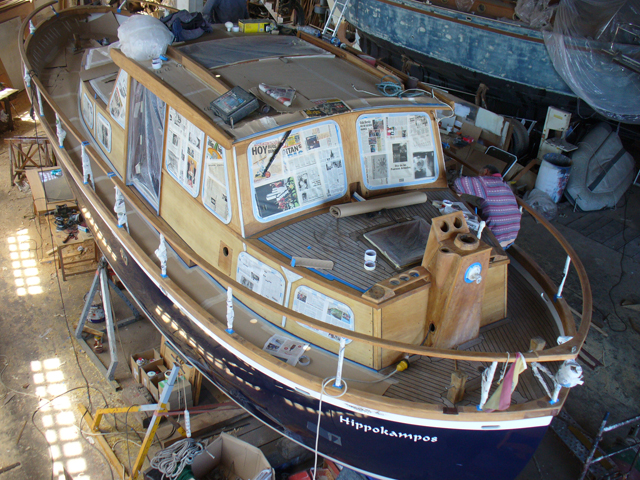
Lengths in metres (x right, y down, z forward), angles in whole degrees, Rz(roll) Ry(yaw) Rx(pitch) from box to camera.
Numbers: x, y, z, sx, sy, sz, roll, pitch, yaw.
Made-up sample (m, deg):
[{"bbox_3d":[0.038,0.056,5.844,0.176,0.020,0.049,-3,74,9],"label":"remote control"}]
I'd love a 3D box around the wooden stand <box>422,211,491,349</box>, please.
[{"bbox_3d":[1.080,0.326,5.678,0.410,1.090,0.520,-16,34,-26],"label":"wooden stand"}]

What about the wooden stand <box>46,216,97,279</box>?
[{"bbox_3d":[-4.055,0.060,11.311,0.650,0.620,1.180,-16,34,-26],"label":"wooden stand"}]

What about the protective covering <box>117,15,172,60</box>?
[{"bbox_3d":[-2.080,-2.400,8.150,0.660,0.550,0.620,-16,34,-26],"label":"protective covering"}]

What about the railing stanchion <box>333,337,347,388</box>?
[{"bbox_3d":[0.153,0.894,5.009,0.060,0.470,0.060,-13,33,-28],"label":"railing stanchion"}]

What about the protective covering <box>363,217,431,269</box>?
[{"bbox_3d":[0.806,0.001,6.120,0.640,0.070,0.650,-16,34,-26],"label":"protective covering"}]

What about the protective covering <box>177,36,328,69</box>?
[{"bbox_3d":[-0.769,-2.270,8.274,1.500,0.100,1.100,-16,34,-26],"label":"protective covering"}]

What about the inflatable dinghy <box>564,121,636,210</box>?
[{"bbox_3d":[5.560,-1.357,13.594,2.200,1.380,0.460,-41,15,-36],"label":"inflatable dinghy"}]

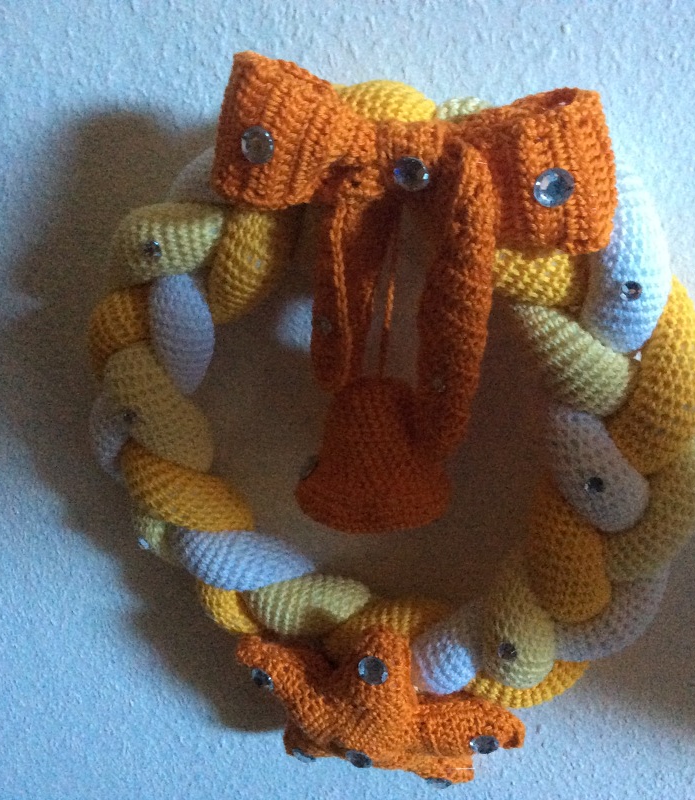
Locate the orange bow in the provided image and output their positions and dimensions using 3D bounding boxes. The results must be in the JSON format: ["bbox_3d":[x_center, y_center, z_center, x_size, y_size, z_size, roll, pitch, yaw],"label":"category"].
[{"bbox_3d":[0.030,-0.052,0.530,0.205,0.250,0.100,6,5,2],"label":"orange bow"}]

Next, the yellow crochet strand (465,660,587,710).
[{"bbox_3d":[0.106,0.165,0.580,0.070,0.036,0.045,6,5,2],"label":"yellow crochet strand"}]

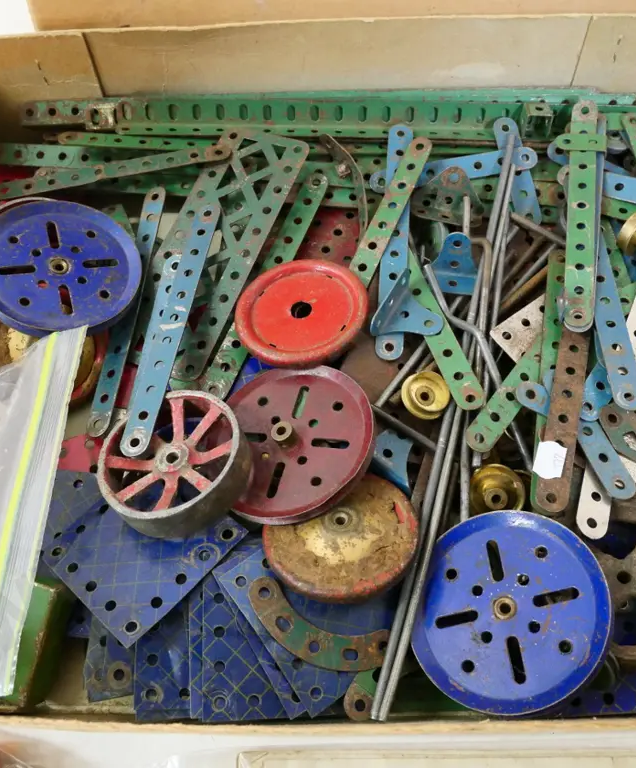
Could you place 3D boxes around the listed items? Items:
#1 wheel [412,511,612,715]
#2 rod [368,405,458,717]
[{"bbox_3d":[0.072,0.085,0.268,0.075,0.013,0.075,-14,51,26],"label":"wheel"},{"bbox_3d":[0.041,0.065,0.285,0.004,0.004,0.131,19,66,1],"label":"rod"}]

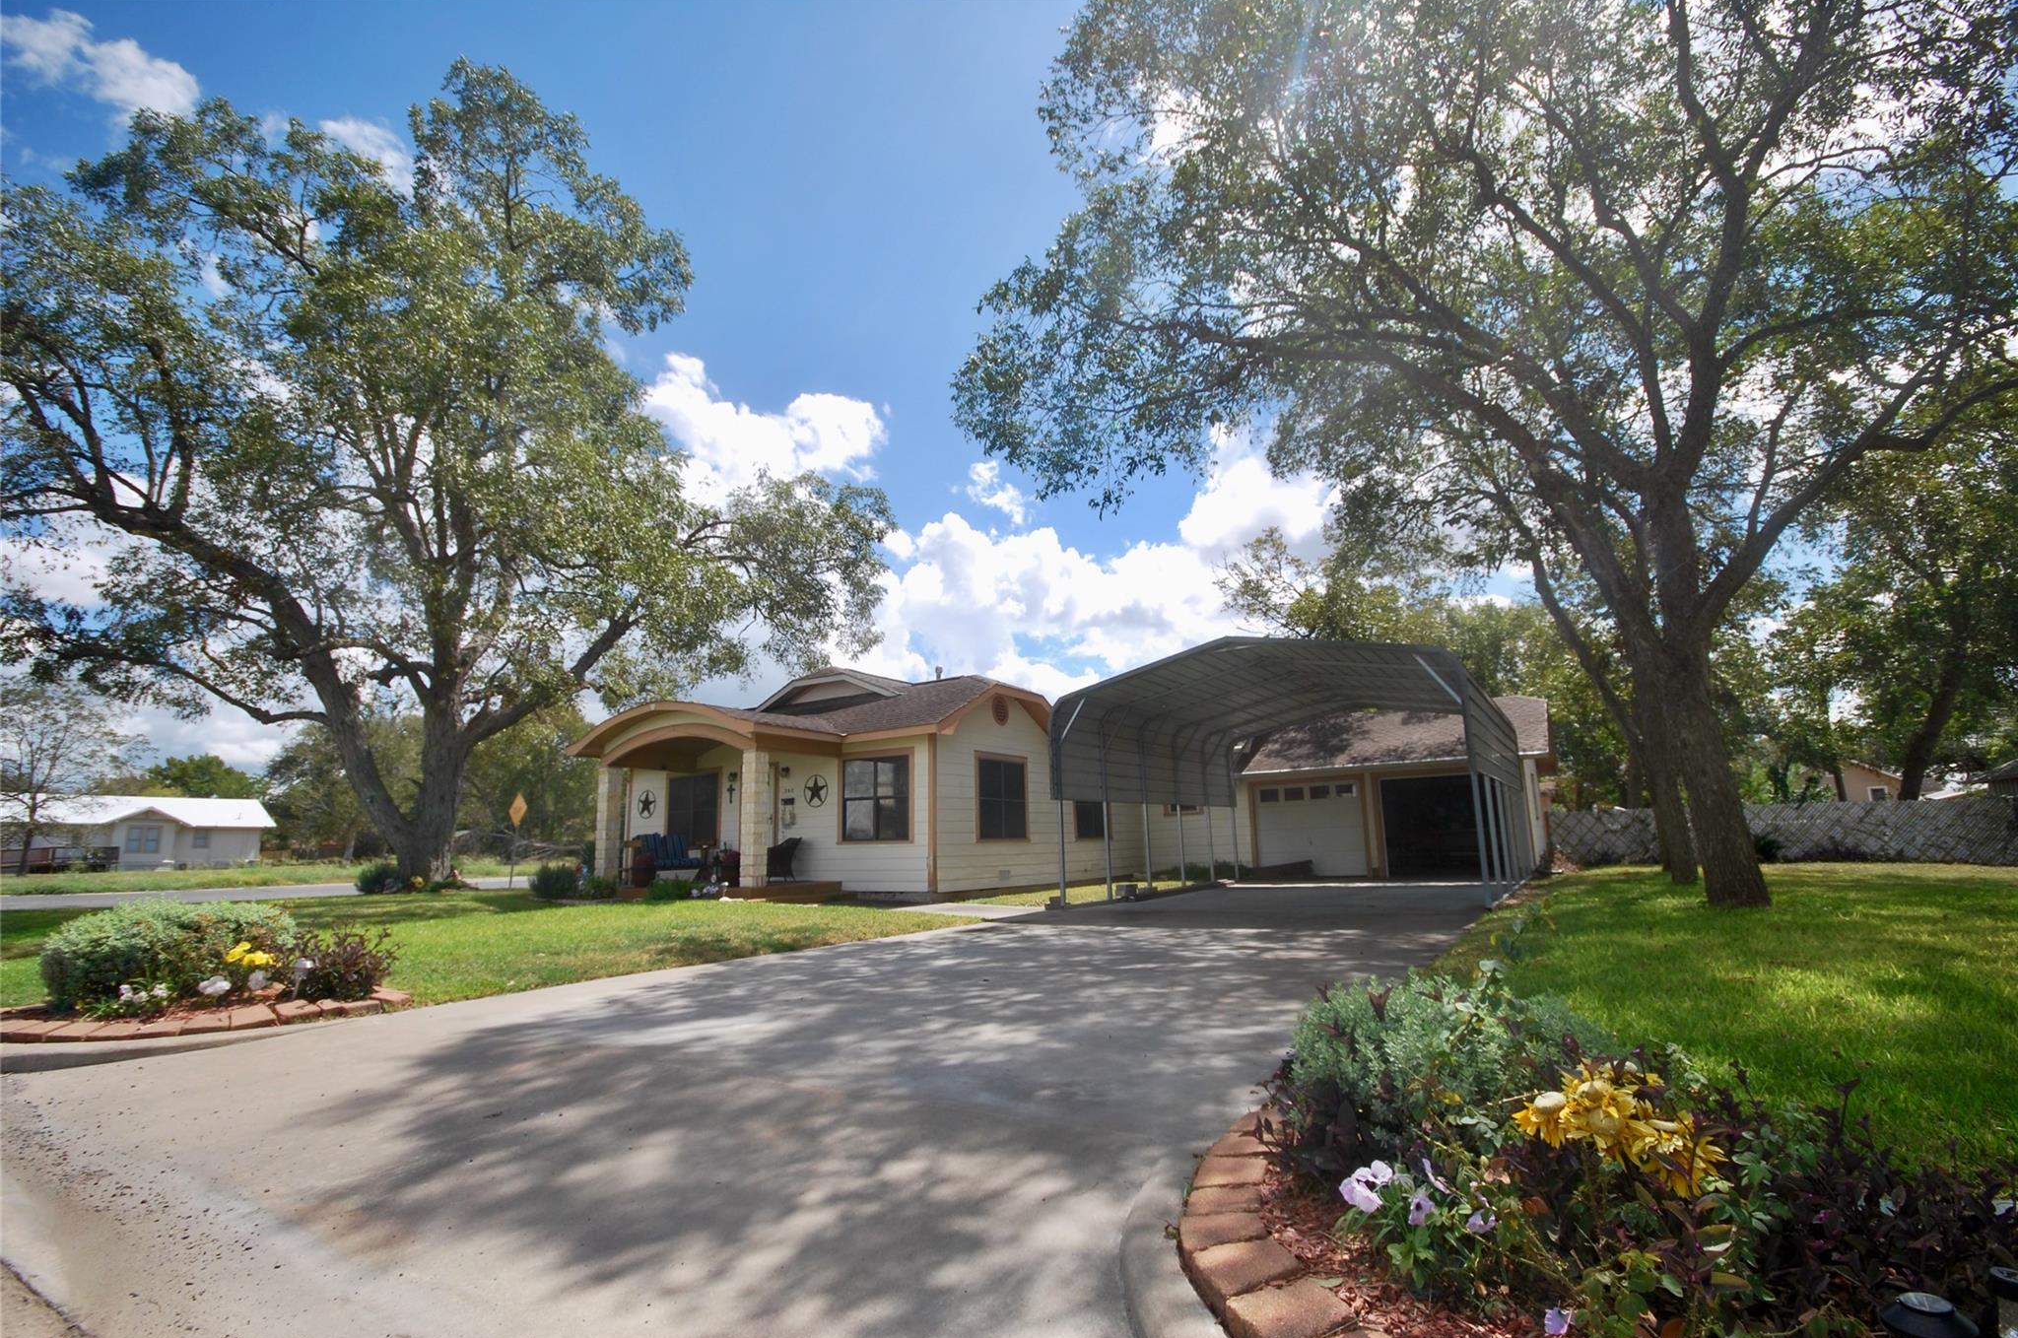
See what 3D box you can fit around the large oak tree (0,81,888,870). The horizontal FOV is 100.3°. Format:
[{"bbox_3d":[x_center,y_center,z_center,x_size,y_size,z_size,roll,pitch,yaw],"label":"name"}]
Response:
[{"bbox_3d":[-14.241,-4.431,22.331,20.500,20.000,18.000,6,-13,-33],"label":"large oak tree"}]

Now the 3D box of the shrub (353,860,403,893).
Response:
[{"bbox_3d":[-15.635,5.147,20.911,1.000,0.760,0.950,7,-14,-35],"label":"shrub"}]

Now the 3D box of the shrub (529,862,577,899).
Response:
[{"bbox_3d":[-9.675,4.473,17.903,0.950,0.700,0.900,5,-13,-27],"label":"shrub"}]

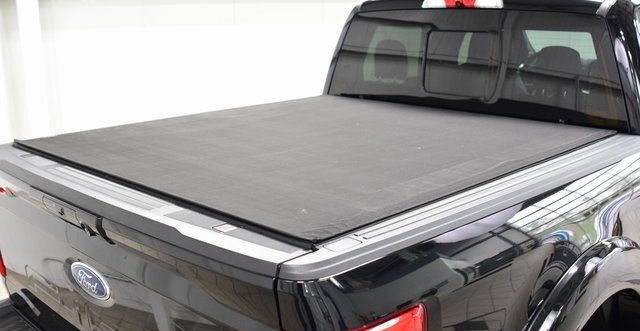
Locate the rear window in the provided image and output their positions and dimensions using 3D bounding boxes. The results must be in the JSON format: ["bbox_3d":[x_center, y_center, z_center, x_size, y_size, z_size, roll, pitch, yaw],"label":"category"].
[{"bbox_3d":[0.657,-0.499,3.026,1.610,0.485,0.085,13,10,42],"label":"rear window"}]

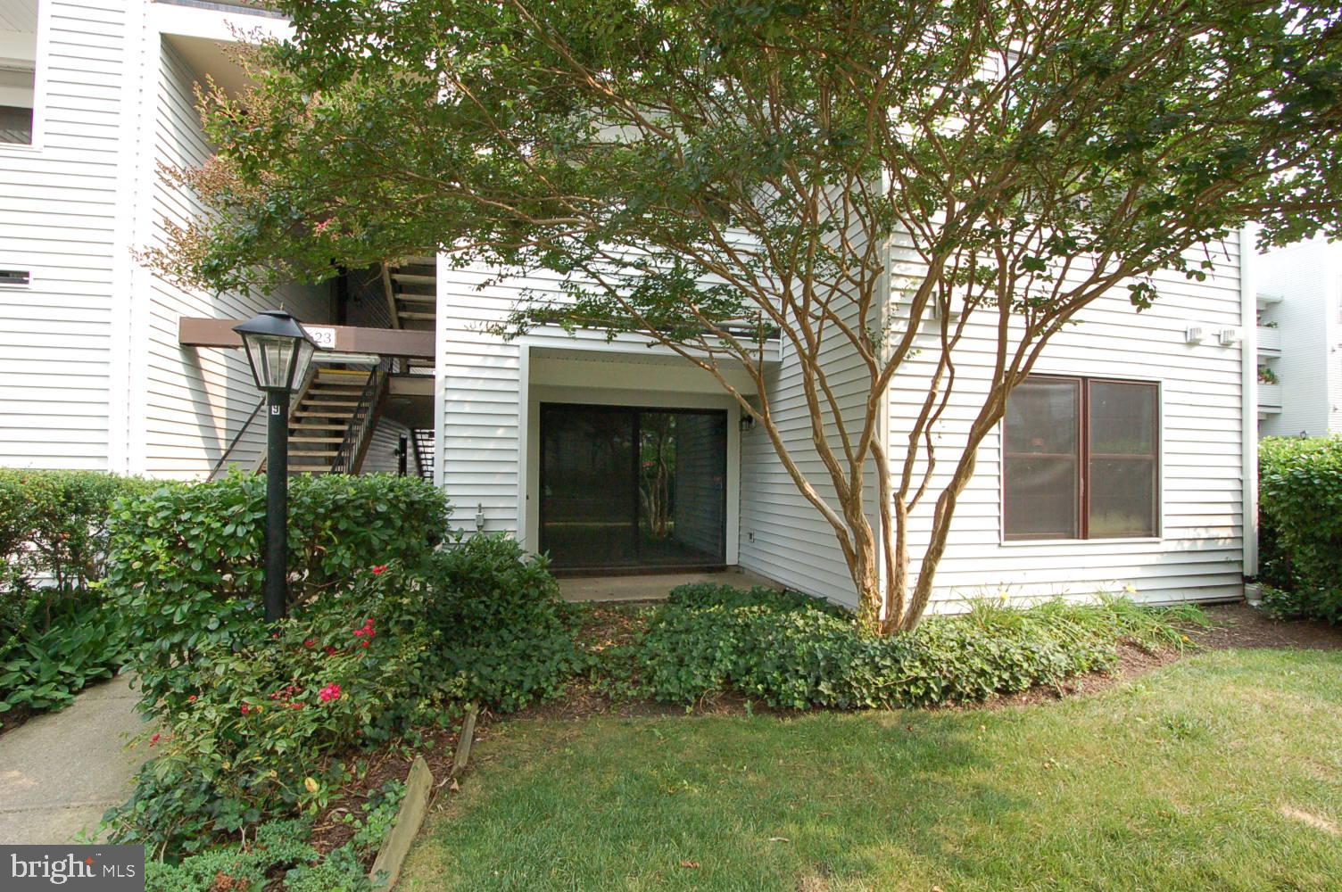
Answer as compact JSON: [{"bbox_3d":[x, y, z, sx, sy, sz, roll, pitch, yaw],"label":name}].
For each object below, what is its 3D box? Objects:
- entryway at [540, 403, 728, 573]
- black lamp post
[{"bbox_3d":[-0.429,0.516,7.079,2.410,2.050,0.100,1,-3,-14],"label":"entryway"},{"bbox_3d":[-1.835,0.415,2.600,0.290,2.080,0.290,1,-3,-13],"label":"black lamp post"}]

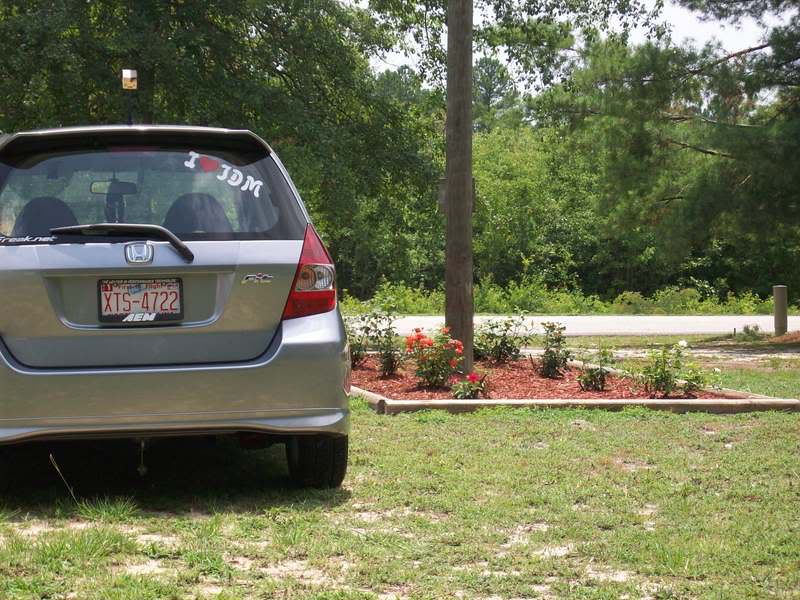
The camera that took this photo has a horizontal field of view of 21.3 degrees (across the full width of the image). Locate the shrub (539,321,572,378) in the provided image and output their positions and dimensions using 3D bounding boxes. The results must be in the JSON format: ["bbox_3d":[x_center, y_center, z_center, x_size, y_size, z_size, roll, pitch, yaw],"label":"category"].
[{"bbox_3d":[1.145,0.363,15.600,0.257,0.426,0.240,0,1,0],"label":"shrub"}]

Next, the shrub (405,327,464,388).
[{"bbox_3d":[0.234,0.391,14.450,0.408,0.421,0.380,0,1,0],"label":"shrub"}]

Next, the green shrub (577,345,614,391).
[{"bbox_3d":[1.284,0.446,14.000,0.244,0.306,0.240,0,1,0],"label":"green shrub"}]

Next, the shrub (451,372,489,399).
[{"bbox_3d":[0.433,0.527,13.150,0.241,0.170,0.230,0,1,0],"label":"shrub"}]

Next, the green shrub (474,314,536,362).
[{"bbox_3d":[0.868,0.330,18.000,0.542,0.415,0.460,0,1,0],"label":"green shrub"}]

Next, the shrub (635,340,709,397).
[{"bbox_3d":[1.737,0.441,13.600,0.473,0.365,0.420,0,1,0],"label":"shrub"}]

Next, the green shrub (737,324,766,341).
[{"bbox_3d":[4.216,0.390,25.500,0.360,0.192,0.330,0,1,0],"label":"green shrub"}]

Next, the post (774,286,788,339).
[{"bbox_3d":[4.623,0.137,25.800,0.170,0.637,0.170,0,1,0],"label":"post"}]

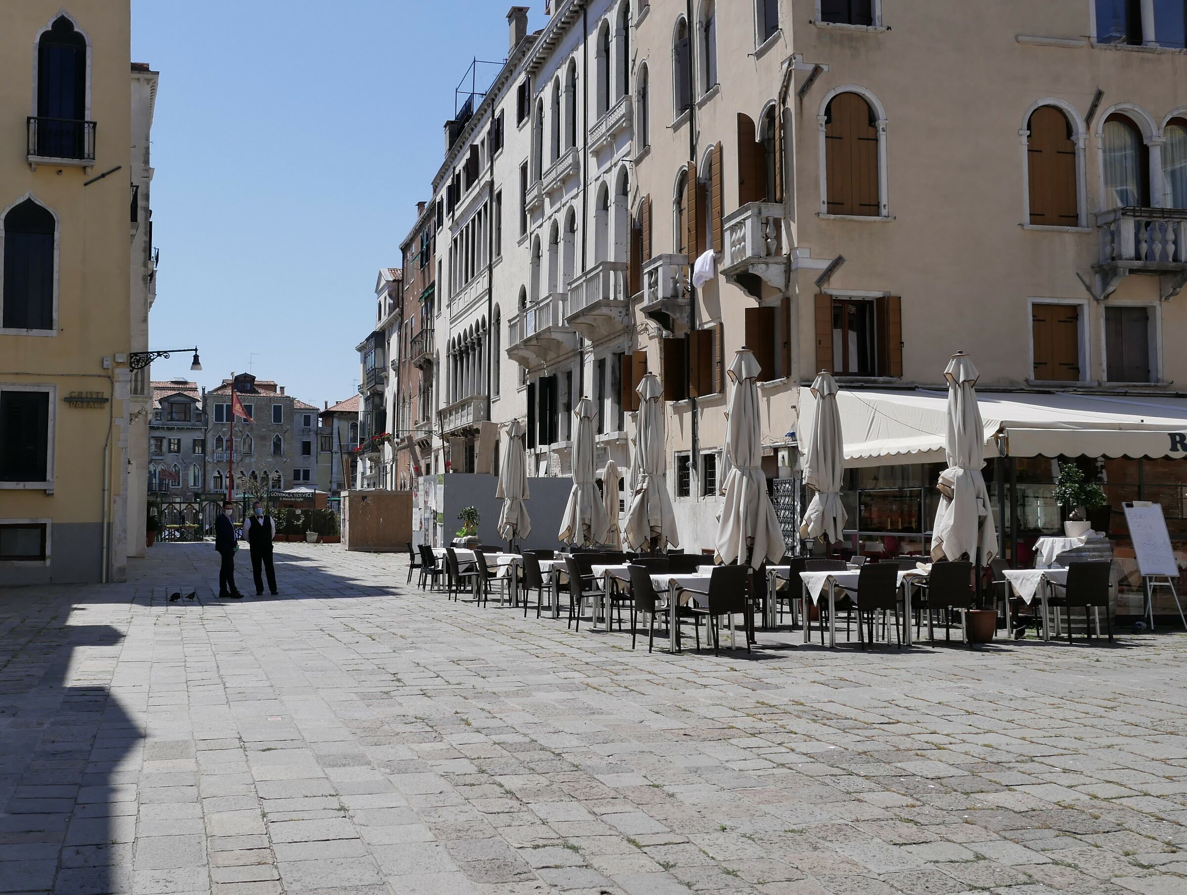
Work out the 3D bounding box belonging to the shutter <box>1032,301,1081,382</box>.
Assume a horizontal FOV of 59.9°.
[{"bbox_3d":[8.364,-1.904,18.625,0.920,1.430,0.080,1,-4,-10],"label":"shutter"}]

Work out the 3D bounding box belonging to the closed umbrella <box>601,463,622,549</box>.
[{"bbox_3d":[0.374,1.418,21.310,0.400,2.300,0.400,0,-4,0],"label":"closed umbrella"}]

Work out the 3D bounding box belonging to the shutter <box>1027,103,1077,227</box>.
[{"bbox_3d":[9.154,-5.628,20.593,1.140,2.460,0.140,1,-4,-9],"label":"shutter"}]

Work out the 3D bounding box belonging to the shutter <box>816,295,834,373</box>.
[{"bbox_3d":[4.254,-2.073,18.950,0.360,1.505,0.050,1,-4,-9],"label":"shutter"}]

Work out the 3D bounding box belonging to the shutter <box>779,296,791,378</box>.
[{"bbox_3d":[3.335,-1.914,17.870,0.100,1.420,0.400,2,-4,-20],"label":"shutter"}]

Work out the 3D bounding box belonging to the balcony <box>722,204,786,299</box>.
[{"bbox_3d":[2.890,-3.479,18.651,0.720,1.540,1.166,1,-4,-19],"label":"balcony"}]

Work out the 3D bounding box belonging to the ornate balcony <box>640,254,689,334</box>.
[{"bbox_3d":[1.661,-3.486,23.690,0.740,1.577,1.265,1,-4,-20],"label":"ornate balcony"}]

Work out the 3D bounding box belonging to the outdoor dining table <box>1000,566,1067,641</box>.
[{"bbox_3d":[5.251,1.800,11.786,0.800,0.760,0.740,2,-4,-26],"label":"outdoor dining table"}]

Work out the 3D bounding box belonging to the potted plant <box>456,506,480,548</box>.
[{"bbox_3d":[-2.865,1.818,23.500,0.500,0.950,0.500,2,-4,-20],"label":"potted plant"}]

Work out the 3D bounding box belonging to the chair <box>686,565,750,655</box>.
[{"bbox_3d":[1.226,1.646,10.480,0.540,0.880,0.570,2,-4,-28],"label":"chair"}]

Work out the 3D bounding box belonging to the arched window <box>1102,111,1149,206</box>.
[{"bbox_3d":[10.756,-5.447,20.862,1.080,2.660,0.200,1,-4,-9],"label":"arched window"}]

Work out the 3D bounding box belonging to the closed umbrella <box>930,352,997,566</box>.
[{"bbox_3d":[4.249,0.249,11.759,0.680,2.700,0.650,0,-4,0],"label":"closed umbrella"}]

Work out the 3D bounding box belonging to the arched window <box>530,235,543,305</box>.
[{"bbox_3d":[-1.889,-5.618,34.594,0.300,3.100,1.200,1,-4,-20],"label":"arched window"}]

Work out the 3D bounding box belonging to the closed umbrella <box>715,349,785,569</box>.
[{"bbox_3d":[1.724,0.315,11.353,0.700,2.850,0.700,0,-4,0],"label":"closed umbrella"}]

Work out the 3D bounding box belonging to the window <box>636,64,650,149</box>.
[{"bbox_3d":[1.254,-8.231,24.911,0.250,2.120,0.875,1,-4,-19],"label":"window"}]

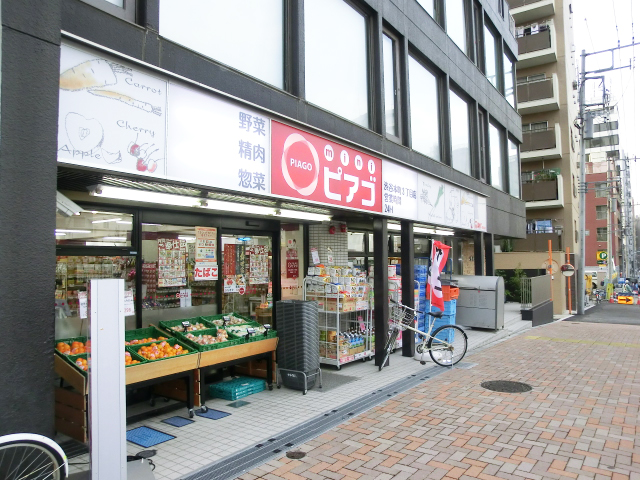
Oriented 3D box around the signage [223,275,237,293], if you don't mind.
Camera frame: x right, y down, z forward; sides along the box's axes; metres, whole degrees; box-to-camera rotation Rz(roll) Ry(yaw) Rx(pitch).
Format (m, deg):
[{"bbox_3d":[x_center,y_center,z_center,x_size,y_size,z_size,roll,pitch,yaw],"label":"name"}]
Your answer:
[{"bbox_3d":[-1.363,0.670,6.746,0.020,0.265,0.233,-4,-4,36],"label":"signage"}]

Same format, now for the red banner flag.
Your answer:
[{"bbox_3d":[2.068,0.632,7.680,0.420,1.250,0.120,0,-4,-18],"label":"red banner flag"}]

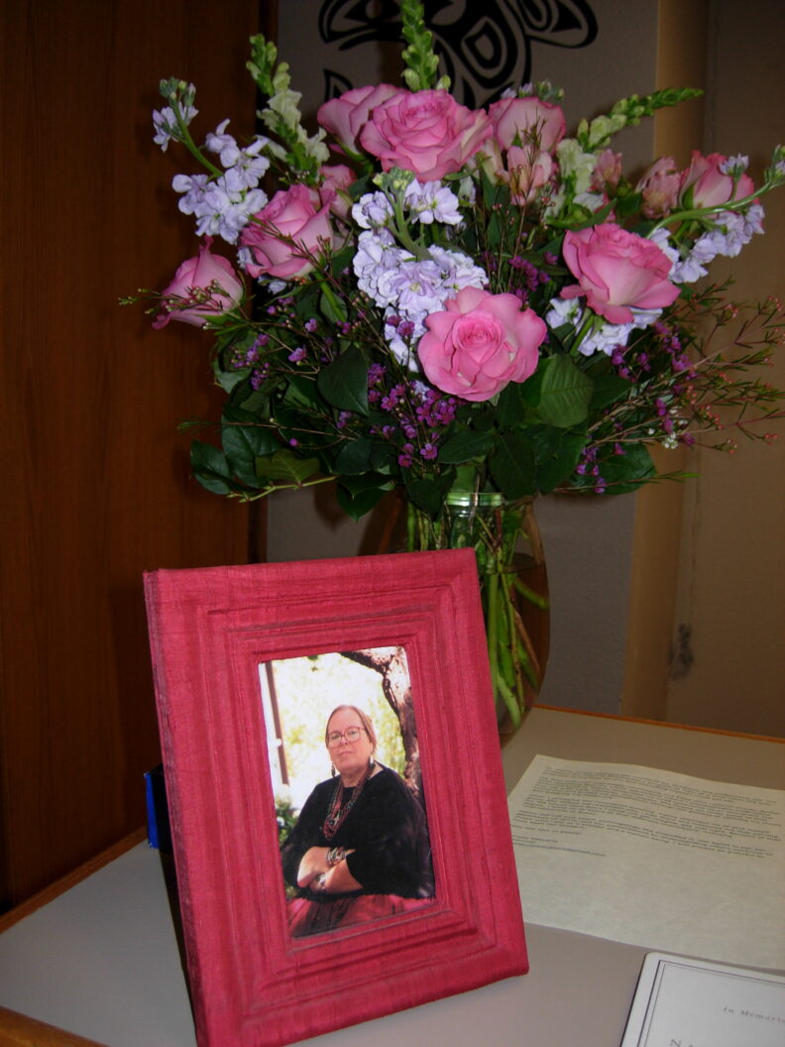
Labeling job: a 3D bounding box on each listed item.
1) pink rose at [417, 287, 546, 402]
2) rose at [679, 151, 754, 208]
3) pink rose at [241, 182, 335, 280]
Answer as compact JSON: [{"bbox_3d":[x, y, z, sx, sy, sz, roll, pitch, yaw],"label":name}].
[{"bbox_3d":[0.067,-0.134,0.825,0.096,0.090,0.068,0,-12,4],"label":"pink rose"},{"bbox_3d":[0.238,-0.252,0.800,0.060,0.050,0.060,-1,6,-31],"label":"rose"},{"bbox_3d":[-0.082,-0.233,0.885,0.078,0.068,0.078,-28,32,0],"label":"pink rose"}]

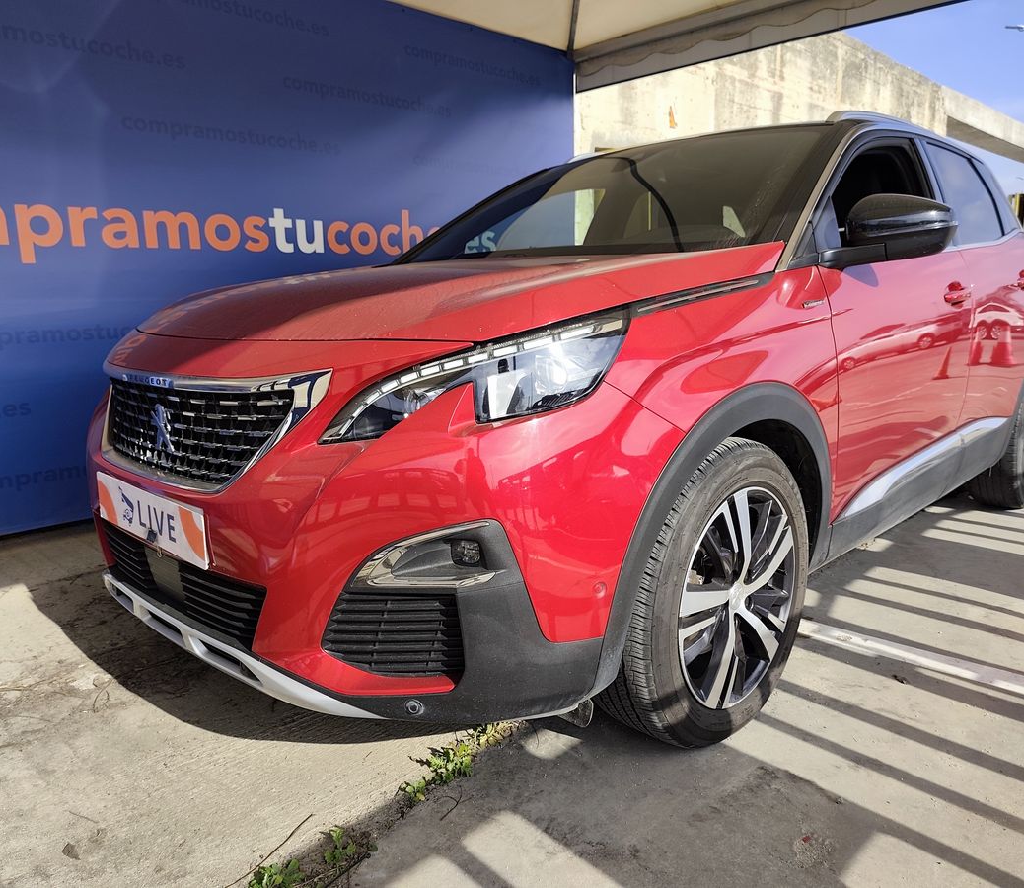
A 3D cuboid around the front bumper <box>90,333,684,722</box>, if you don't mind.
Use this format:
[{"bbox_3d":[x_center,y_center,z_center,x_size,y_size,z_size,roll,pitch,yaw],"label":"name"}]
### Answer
[{"bbox_3d":[-0.544,0.093,1.865,1.800,0.710,0.660,9,14,44],"label":"front bumper"}]

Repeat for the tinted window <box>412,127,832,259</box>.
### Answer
[{"bbox_3d":[0.329,-0.806,2.613,1.460,0.110,0.930,9,47,44],"label":"tinted window"}]

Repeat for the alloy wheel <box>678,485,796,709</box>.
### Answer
[{"bbox_3d":[0.432,0.321,1.736,0.180,0.485,0.485,9,14,44],"label":"alloy wheel"}]

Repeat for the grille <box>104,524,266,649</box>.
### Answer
[{"bbox_3d":[-0.735,0.273,1.698,0.840,0.170,0.090,9,14,44],"label":"grille"}]

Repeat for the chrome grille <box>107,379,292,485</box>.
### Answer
[{"bbox_3d":[-0.727,-0.049,1.654,0.900,0.215,0.110,9,14,44],"label":"chrome grille"}]

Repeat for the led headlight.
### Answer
[{"bbox_3d":[-0.061,-0.120,1.396,0.540,0.220,0.180,0,10,5],"label":"led headlight"}]

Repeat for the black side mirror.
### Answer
[{"bbox_3d":[0.905,-0.513,1.904,0.240,0.170,0.280,9,14,44],"label":"black side mirror"}]

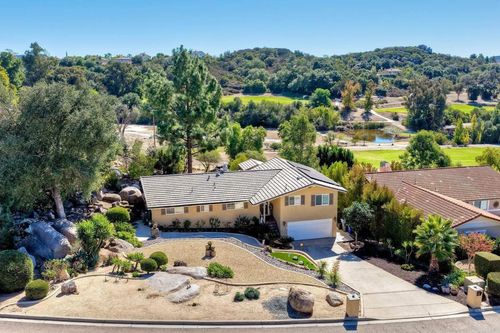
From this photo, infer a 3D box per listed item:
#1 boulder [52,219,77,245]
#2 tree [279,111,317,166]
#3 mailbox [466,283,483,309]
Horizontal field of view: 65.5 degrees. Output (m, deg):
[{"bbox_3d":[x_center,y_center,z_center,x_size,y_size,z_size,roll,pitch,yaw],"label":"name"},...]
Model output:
[{"bbox_3d":[-17.801,6.285,37.300,2.600,2.000,2.300,-6,13,-26],"label":"boulder"},{"bbox_3d":[8.595,-4.364,71.201,6.800,12.040,6.800,1,12,7],"label":"tree"},{"bbox_3d":[15.632,9.097,27.030,0.616,1.377,0.649,-4,13,-16],"label":"mailbox"}]

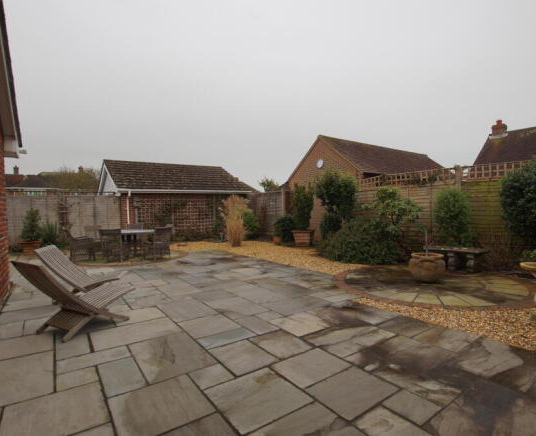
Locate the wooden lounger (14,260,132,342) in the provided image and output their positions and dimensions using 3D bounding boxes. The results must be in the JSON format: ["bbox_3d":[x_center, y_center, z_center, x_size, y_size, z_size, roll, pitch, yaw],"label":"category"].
[{"bbox_3d":[-2.209,0.871,3.389,0.580,0.820,1.030,0,2,31],"label":"wooden lounger"}]

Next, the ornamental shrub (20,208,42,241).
[{"bbox_3d":[-7.875,0.216,9.700,0.600,1.050,0.600,-2,2,-37],"label":"ornamental shrub"}]

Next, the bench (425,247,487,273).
[{"bbox_3d":[3.997,0.901,6.195,0.420,0.440,1.080,-2,2,-41],"label":"bench"}]

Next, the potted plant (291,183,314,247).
[{"bbox_3d":[1.236,-0.087,10.350,0.780,2.160,0.760,0,2,18],"label":"potted plant"}]

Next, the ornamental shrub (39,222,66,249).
[{"bbox_3d":[-7.398,0.566,10.000,0.780,0.980,0.750,-2,2,-37],"label":"ornamental shrub"}]

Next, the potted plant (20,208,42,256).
[{"bbox_3d":[-7.119,0.414,8.750,0.550,1.420,0.530,-2,2,-36],"label":"potted plant"}]

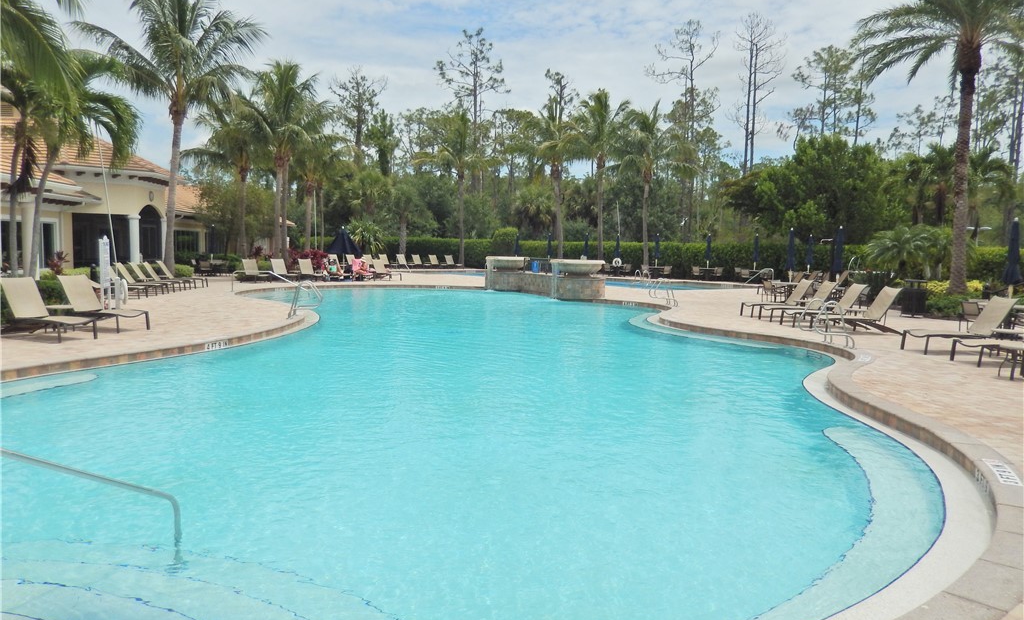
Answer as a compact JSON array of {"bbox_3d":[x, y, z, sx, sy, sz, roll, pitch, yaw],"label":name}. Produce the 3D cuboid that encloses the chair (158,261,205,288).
[{"bbox_3d":[-12.876,-1.388,28.959,1.695,1.010,0.665,0,5,-9],"label":"chair"}]

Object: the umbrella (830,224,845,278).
[{"bbox_3d":[9.715,-1.197,21.964,0.450,2.450,0.450,1,5,0],"label":"umbrella"}]

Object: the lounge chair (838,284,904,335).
[{"bbox_3d":[7.852,-0.036,16.899,1.800,1.000,0.700,0,5,-7],"label":"lounge chair"}]

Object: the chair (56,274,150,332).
[{"bbox_3d":[-8.017,-0.144,14.482,1.690,1.013,0.665,3,5,23],"label":"chair"}]

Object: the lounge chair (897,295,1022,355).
[{"bbox_3d":[8.106,0.272,13.419,1.750,1.000,0.680,0,5,-6],"label":"lounge chair"}]

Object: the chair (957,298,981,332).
[{"bbox_3d":[9.091,0.248,14.554,0.600,0.820,0.560,0,5,-16],"label":"chair"}]

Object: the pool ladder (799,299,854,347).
[{"bbox_3d":[5.967,0.257,13.994,0.820,0.870,0.620,0,5,-13],"label":"pool ladder"}]

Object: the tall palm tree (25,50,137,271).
[{"bbox_3d":[-12.313,-3.824,21.280,3.500,7.112,3.500,-2,5,-30],"label":"tall palm tree"}]

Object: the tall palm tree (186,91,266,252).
[{"bbox_3d":[-16.007,-7.261,42.053,4.700,10.220,4.700,1,5,0],"label":"tall palm tree"}]

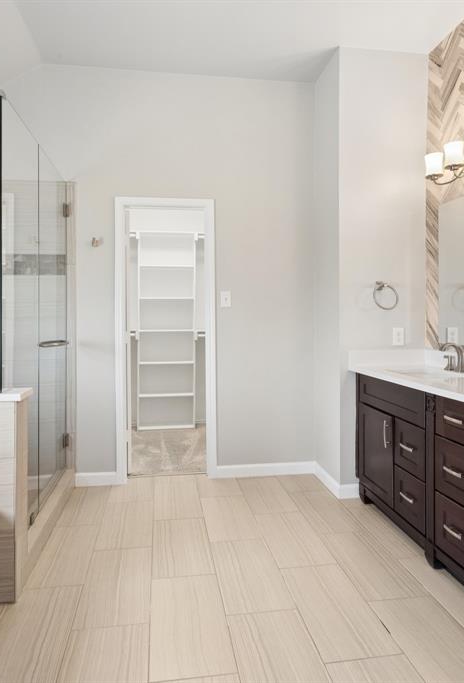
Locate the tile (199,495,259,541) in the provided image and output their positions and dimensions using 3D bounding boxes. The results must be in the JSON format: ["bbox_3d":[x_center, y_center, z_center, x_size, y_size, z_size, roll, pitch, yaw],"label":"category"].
[{"bbox_3d":[-0.018,1.095,2.658,0.300,0.010,0.600,0,3,-9],"label":"tile"}]

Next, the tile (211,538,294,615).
[{"bbox_3d":[0.077,1.121,2.072,0.300,0.010,0.600,0,3,-9],"label":"tile"}]

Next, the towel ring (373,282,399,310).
[{"bbox_3d":[1.040,-0.309,2.898,0.175,0.190,0.070,0,3,-9],"label":"towel ring"}]

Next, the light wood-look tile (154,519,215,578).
[{"bbox_3d":[-0.274,1.109,2.317,0.300,0.010,0.600,0,3,-9],"label":"light wood-look tile"}]

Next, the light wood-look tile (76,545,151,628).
[{"bbox_3d":[-0.524,1.122,1.977,0.300,0.010,0.600,0,3,-9],"label":"light wood-look tile"}]

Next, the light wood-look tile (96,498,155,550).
[{"bbox_3d":[-0.627,1.096,2.563,0.300,0.010,0.600,0,3,-9],"label":"light wood-look tile"}]

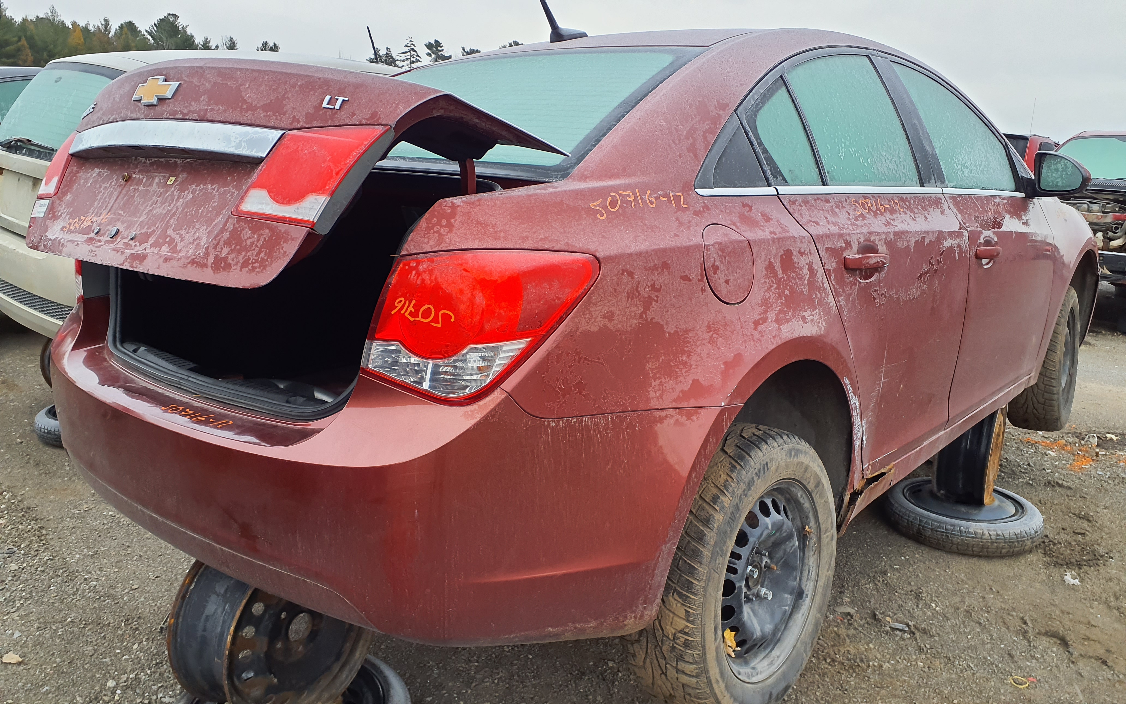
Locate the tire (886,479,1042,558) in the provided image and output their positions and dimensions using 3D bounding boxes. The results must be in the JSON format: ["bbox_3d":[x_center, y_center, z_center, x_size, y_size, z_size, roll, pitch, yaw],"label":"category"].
[{"bbox_3d":[1.575,0.642,3.280,0.572,0.118,0.572,0,13,0],"label":"tire"}]

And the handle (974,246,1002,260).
[{"bbox_3d":[1.338,-0.313,2.610,0.046,0.036,0.210,11,17,41],"label":"handle"}]

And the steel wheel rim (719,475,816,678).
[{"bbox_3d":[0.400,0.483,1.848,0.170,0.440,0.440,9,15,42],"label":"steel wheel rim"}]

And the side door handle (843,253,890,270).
[{"bbox_3d":[0.698,-0.208,1.914,0.046,0.036,0.210,11,17,41],"label":"side door handle"}]

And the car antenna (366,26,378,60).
[{"bbox_3d":[-1.093,-1.764,4.758,0.011,0.190,0.011,11,36,41],"label":"car antenna"}]

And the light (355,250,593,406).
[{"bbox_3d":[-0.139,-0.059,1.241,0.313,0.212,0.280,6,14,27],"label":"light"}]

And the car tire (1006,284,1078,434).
[{"bbox_3d":[2.205,0.029,3.784,0.212,0.660,0.660,9,16,37],"label":"car tire"}]

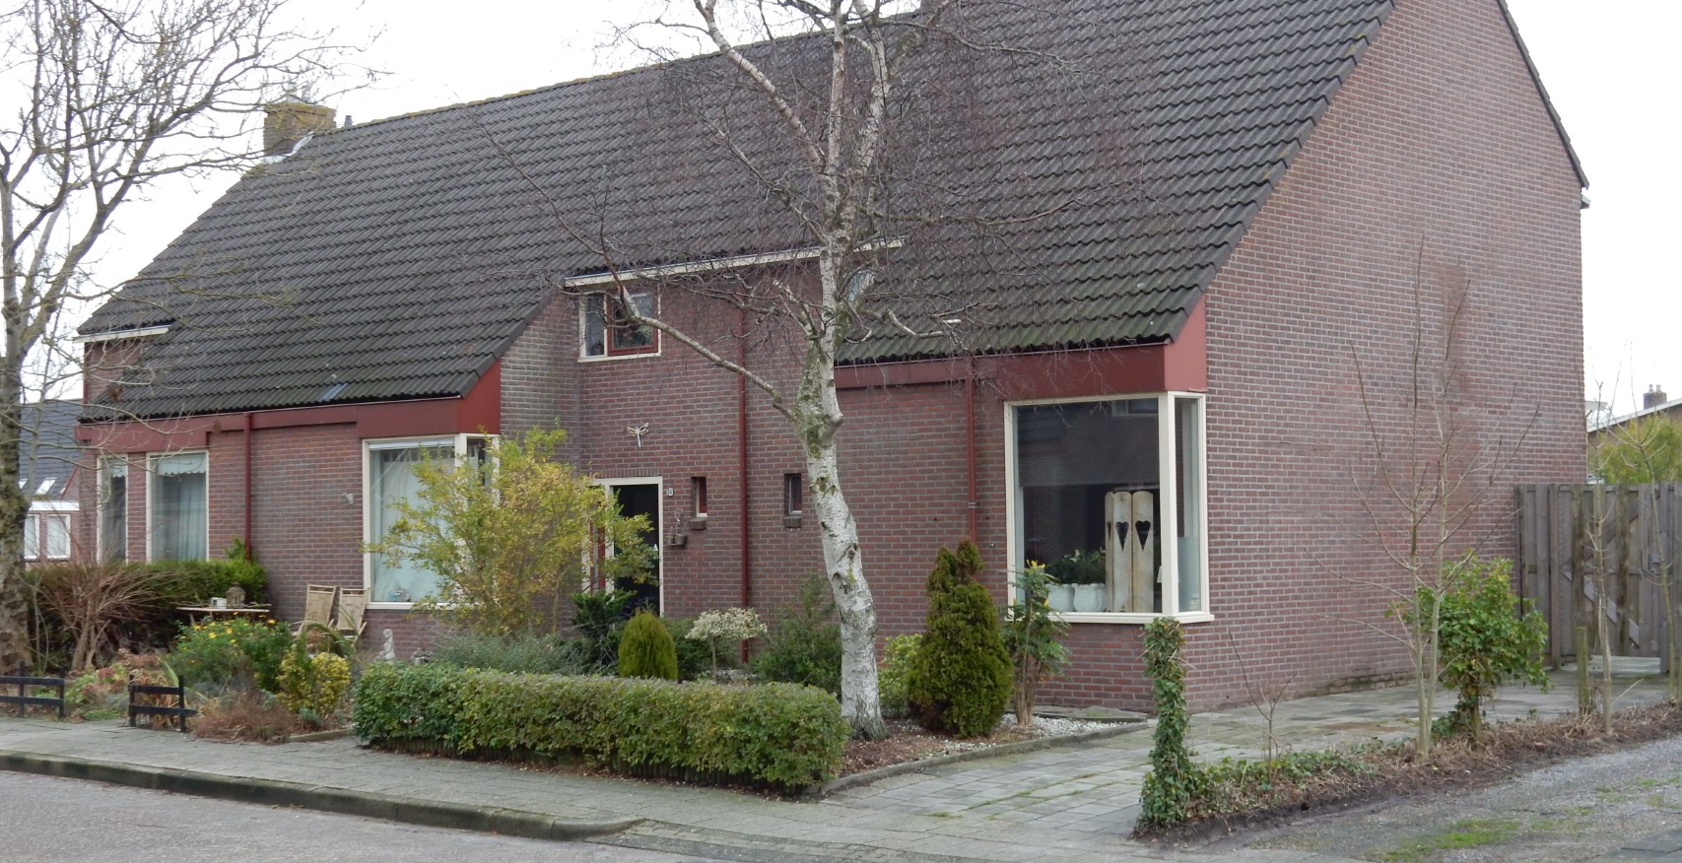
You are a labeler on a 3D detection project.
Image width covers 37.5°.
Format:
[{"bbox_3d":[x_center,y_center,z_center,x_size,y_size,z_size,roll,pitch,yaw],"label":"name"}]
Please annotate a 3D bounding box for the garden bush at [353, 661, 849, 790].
[{"bbox_3d":[-1.803,1.977,17.109,0.650,0.600,5.200,1,-3,-40],"label":"garden bush"}]

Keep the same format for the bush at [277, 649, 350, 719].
[{"bbox_3d":[-4.695,2.226,22.064,0.650,0.600,0.600,0,-3,-12],"label":"bush"}]

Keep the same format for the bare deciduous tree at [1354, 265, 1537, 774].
[{"bbox_3d":[3.978,0.500,16.525,1.200,3.329,1.200,-1,-3,13],"label":"bare deciduous tree"}]

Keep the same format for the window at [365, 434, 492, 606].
[{"bbox_3d":[-4.745,1.051,28.609,1.764,1.999,0.580,-3,-3,42],"label":"window"}]

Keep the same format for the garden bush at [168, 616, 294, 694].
[{"bbox_3d":[-6.087,2.257,24.770,1.220,0.795,1.100,0,-3,-14],"label":"garden bush"}]

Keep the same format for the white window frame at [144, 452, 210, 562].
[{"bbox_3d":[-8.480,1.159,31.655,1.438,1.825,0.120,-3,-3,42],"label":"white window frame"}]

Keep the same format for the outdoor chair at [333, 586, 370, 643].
[{"bbox_3d":[-5.732,2.311,28.341,0.580,1.016,0.680,-3,-3,42],"label":"outdoor chair"}]

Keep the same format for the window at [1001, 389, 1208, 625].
[{"bbox_3d":[2.371,0.688,22.198,1.818,2.009,0.627,-3,-3,42],"label":"window"}]

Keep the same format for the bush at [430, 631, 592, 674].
[{"bbox_3d":[-3.125,2.222,23.468,1.500,0.671,1.000,0,-3,-8],"label":"bush"}]

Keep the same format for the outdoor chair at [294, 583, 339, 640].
[{"bbox_3d":[-6.198,2.321,28.764,0.580,1.045,0.680,-3,-3,42],"label":"outdoor chair"}]

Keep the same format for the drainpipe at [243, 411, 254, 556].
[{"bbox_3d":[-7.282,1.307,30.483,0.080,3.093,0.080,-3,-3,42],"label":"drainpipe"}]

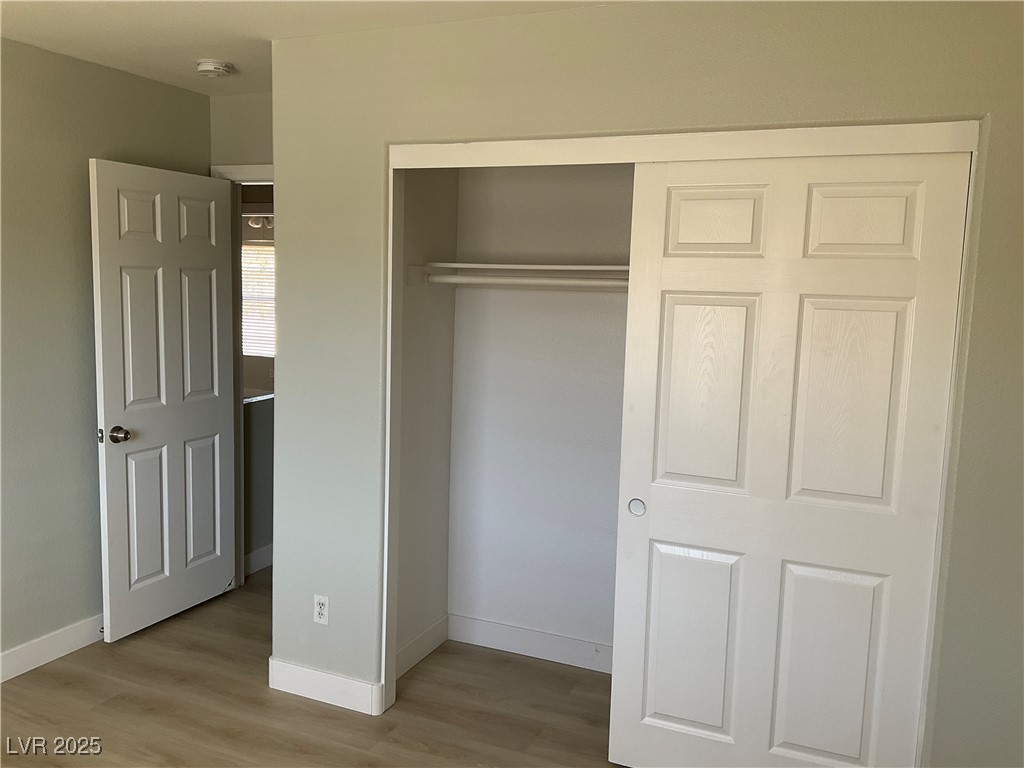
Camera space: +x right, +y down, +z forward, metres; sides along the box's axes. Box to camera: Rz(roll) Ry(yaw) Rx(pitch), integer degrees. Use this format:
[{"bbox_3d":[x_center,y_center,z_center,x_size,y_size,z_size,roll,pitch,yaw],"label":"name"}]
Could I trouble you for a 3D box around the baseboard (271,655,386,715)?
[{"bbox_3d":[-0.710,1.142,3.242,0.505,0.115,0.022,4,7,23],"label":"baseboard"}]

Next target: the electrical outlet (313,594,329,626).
[{"bbox_3d":[-0.713,0.846,3.210,0.069,0.112,0.008,4,7,23],"label":"electrical outlet"}]

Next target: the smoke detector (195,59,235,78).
[{"bbox_3d":[-1.199,-1.270,3.468,0.145,0.044,0.145,2,7,0],"label":"smoke detector"}]

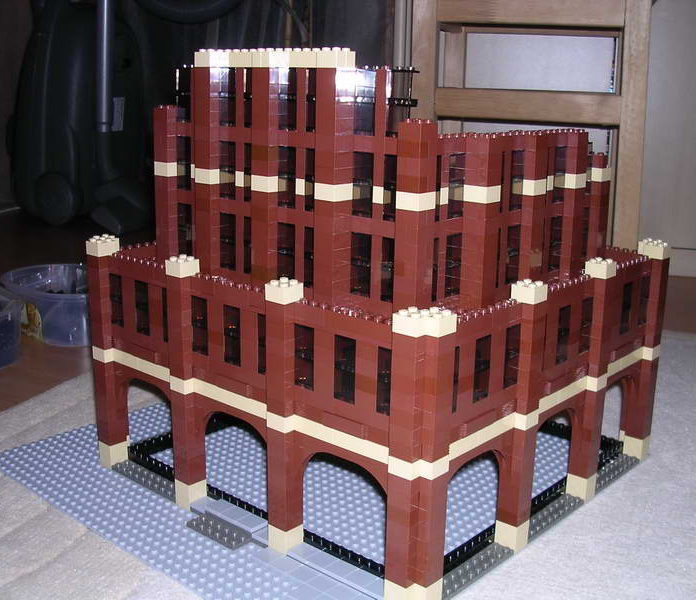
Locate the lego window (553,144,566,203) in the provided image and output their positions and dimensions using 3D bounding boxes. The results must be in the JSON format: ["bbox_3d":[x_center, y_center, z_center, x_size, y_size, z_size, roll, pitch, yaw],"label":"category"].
[{"bbox_3d":[0.142,-0.086,0.604,0.008,0.038,0.016,13,19,40],"label":"lego window"}]

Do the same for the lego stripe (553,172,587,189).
[{"bbox_3d":[0.156,-0.084,0.614,0.016,0.010,0.016,13,19,40],"label":"lego stripe"}]

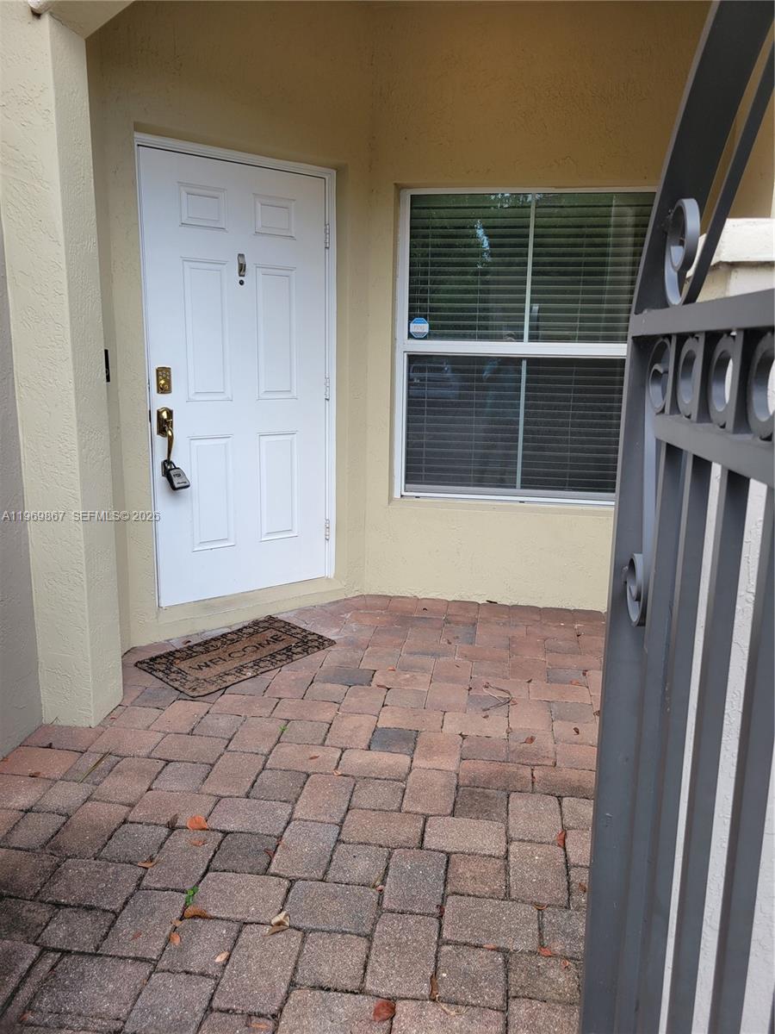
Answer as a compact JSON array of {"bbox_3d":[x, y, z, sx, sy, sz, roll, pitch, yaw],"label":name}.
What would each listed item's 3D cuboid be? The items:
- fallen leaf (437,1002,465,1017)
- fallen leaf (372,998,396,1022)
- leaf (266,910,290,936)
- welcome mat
[{"bbox_3d":[0.130,1.030,1.622,0.061,0.009,0.027,4,15,17],"label":"fallen leaf"},{"bbox_3d":[-0.004,1.031,1.621,0.043,0.009,0.053,2,14,11],"label":"fallen leaf"},{"bbox_3d":[-0.264,0.968,1.853,0.063,0.023,0.034,-7,15,-23],"label":"leaf"},{"bbox_3d":[-0.646,0.590,3.366,0.462,0.012,0.745,12,18,41],"label":"welcome mat"}]

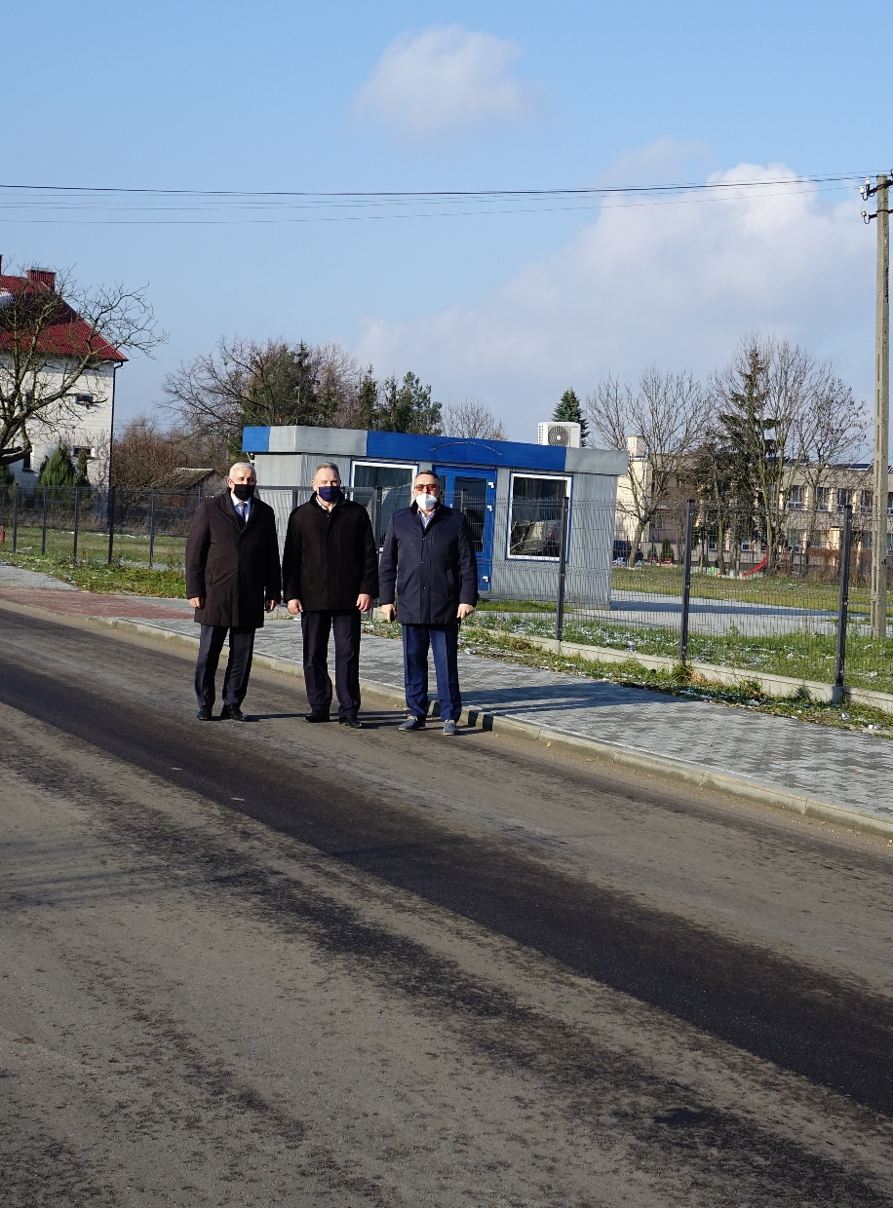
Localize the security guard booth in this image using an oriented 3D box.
[{"bbox_3d":[-0.227,-1.462,34.907,6.266,2.772,2.444,2,3,-27],"label":"security guard booth"}]

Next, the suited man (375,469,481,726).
[{"bbox_3d":[-0.124,-0.047,14.184,0.660,1.790,0.380,3,3,6],"label":"suited man"}]

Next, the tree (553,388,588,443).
[{"bbox_3d":[5.639,-6.098,94.810,3.200,8.060,3.200,3,3,0],"label":"tree"}]

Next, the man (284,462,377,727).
[{"bbox_3d":[-0.800,-0.074,13.950,0.620,1.800,0.420,3,3,-5],"label":"man"}]

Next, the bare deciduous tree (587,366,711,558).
[{"bbox_3d":[8.329,-5.627,82.812,4.926,8.273,4.926,3,3,0],"label":"bare deciduous tree"}]

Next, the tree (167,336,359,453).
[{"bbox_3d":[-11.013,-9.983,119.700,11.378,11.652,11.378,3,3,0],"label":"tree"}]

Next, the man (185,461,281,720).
[{"bbox_3d":[-1.482,-0.098,14.000,0.620,1.770,0.420,3,3,-6],"label":"man"}]

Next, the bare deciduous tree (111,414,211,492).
[{"bbox_3d":[-11.336,-5.148,80.000,4.000,4.800,4.000,3,3,0],"label":"bare deciduous tree"}]

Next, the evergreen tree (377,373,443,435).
[{"bbox_3d":[-1.640,-6.312,88.000,3.600,7.800,3.600,3,3,0],"label":"evergreen tree"}]

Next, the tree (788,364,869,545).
[{"bbox_3d":[16.178,-5.866,86.000,3.600,9.200,3.600,3,3,0],"label":"tree"}]

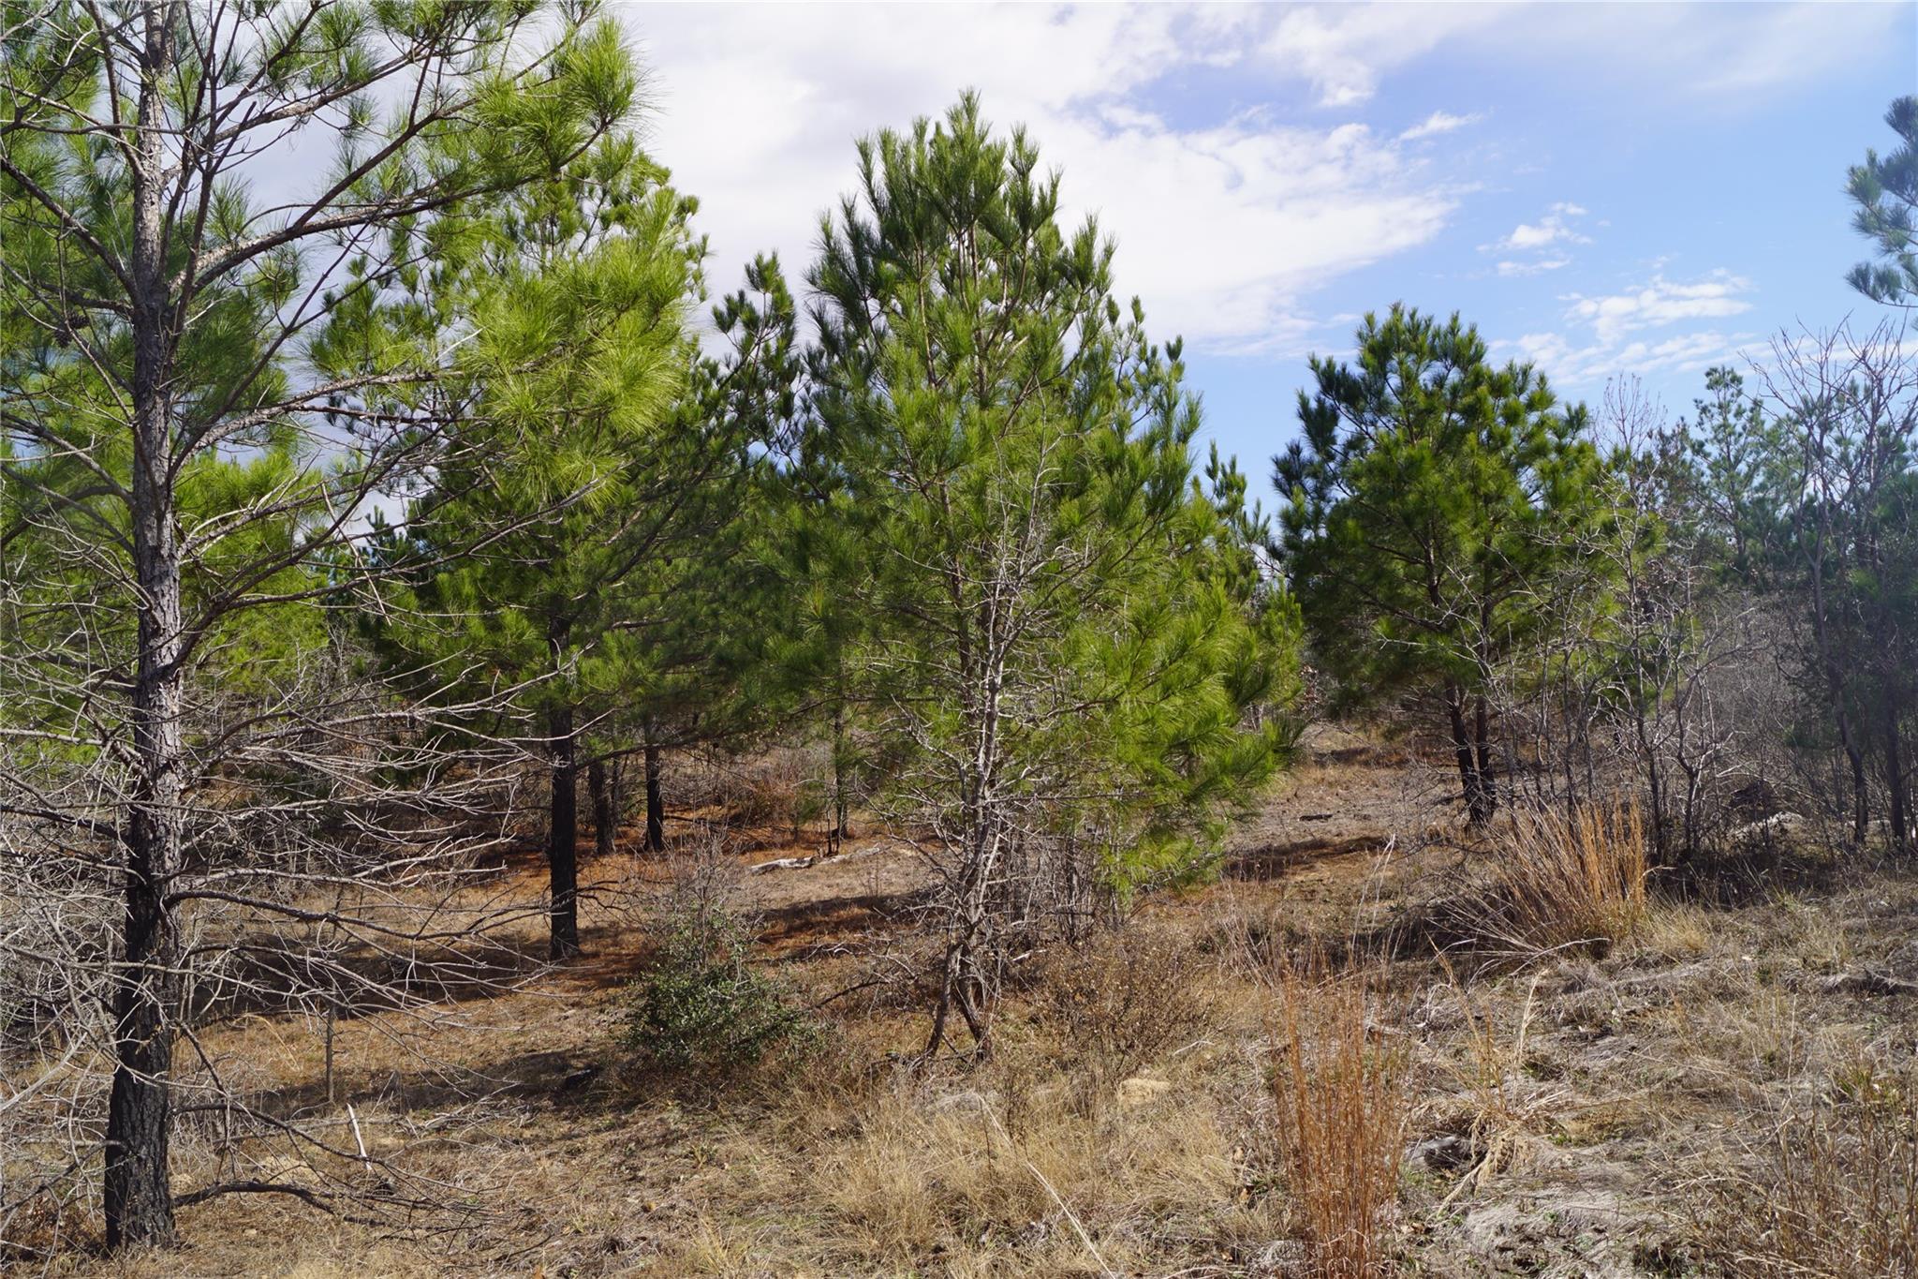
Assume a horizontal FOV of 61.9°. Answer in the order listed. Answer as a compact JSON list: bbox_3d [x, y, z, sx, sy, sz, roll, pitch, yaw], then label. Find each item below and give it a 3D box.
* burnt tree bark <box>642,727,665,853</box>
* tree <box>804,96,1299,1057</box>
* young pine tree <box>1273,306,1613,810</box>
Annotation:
[{"bbox_3d":[-2.448,1.201,12.800,0.180,1.007,0.160,0,-1,0],"label":"burnt tree bark"},{"bbox_3d":[0.438,-0.303,7.600,2.249,4.283,2.200,0,-1,0],"label":"tree"},{"bbox_3d":[4.119,-0.638,13.600,2.783,4.282,2.700,0,-1,0],"label":"young pine tree"}]

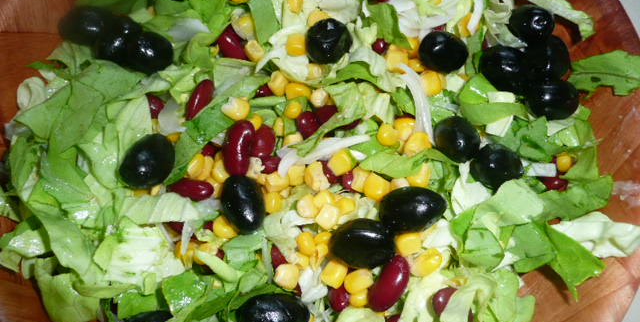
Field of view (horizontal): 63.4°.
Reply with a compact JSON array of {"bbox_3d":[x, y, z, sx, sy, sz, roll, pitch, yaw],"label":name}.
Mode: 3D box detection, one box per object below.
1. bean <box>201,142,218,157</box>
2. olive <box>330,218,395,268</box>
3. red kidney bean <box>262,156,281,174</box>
[{"bbox_3d":[-0.043,-0.004,0.203,0.017,0.009,0.010,11,71,2],"label":"bean"},{"bbox_3d":[0.015,0.030,0.188,0.023,0.018,0.018,8,72,2],"label":"olive"},{"bbox_3d":[-0.018,0.001,0.201,0.015,0.008,0.009,-36,75,-11],"label":"red kidney bean"}]

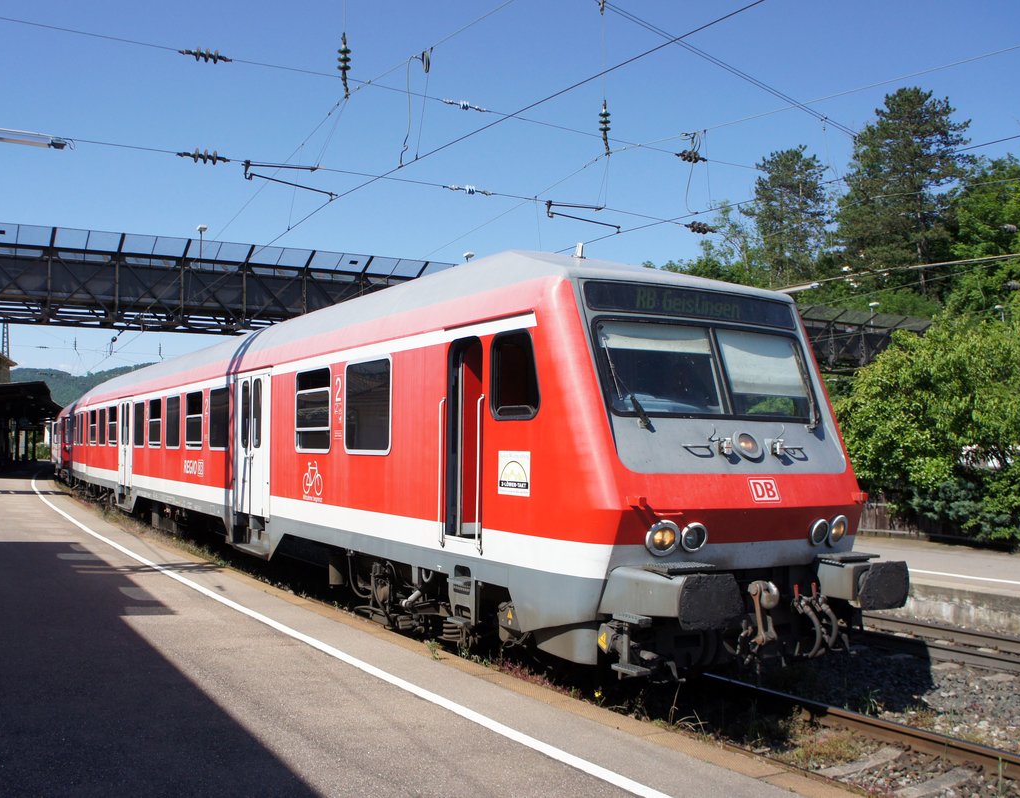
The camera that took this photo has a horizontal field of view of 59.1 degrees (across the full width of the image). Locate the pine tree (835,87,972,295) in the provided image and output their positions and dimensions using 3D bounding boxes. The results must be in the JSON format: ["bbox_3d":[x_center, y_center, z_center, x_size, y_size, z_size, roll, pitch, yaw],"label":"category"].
[{"bbox_3d":[34.134,-17.696,78.000,11.624,18.650,11.624,0,-3,0],"label":"pine tree"}]

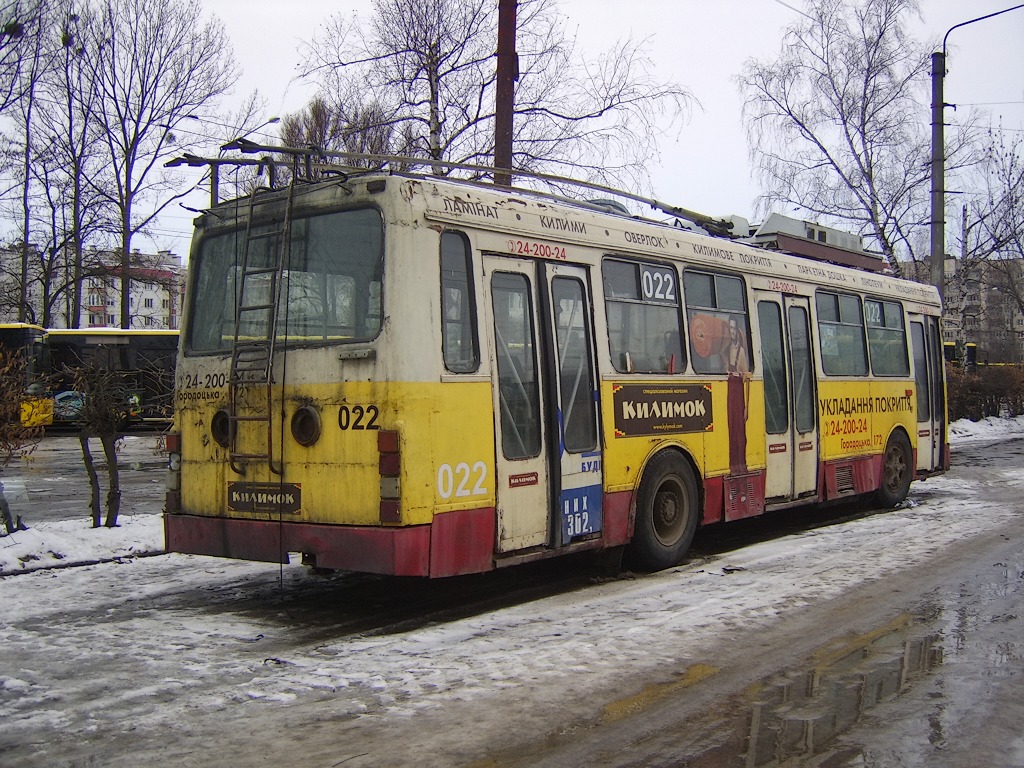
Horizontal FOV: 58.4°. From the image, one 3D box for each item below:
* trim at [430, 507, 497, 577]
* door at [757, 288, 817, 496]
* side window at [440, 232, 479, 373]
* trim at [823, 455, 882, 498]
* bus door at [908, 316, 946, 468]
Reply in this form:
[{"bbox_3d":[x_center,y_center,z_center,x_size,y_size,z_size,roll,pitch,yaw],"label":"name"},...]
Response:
[{"bbox_3d":[-0.330,1.070,6.220,0.070,0.430,0.580,-2,-2,43],"label":"trim"},{"bbox_3d":[2.880,0.130,9.550,0.100,2.150,1.200,-3,-2,43],"label":"door"},{"bbox_3d":[-0.360,-0.550,6.240,0.060,0.950,0.330,-6,-4,43],"label":"side window"},{"bbox_3d":[4.000,1.070,10.750,0.070,0.430,1.650,-2,-2,43],"label":"trim"},{"bbox_3d":[5.700,0.130,12.550,0.100,2.120,1.200,-3,-2,43],"label":"bus door"}]

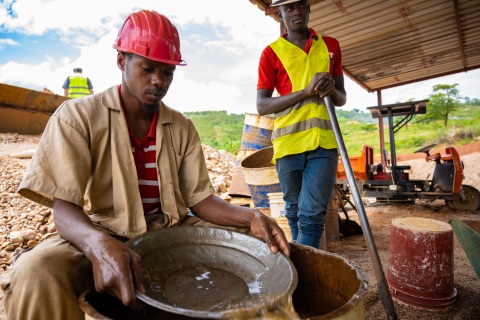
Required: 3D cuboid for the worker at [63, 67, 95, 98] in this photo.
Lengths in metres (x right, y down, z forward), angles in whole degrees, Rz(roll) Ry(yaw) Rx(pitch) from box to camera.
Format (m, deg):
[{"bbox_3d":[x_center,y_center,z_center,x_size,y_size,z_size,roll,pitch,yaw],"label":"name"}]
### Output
[{"bbox_3d":[-2.746,-0.723,5.539,0.520,1.720,0.320,-3,3,-27],"label":"worker"}]

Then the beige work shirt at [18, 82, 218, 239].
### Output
[{"bbox_3d":[-0.395,-0.005,1.135,0.610,0.560,0.380,-4,12,-34],"label":"beige work shirt"}]

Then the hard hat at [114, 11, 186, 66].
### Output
[{"bbox_3d":[-0.287,-0.419,1.072,0.277,0.155,0.220,23,16,32],"label":"hard hat"}]

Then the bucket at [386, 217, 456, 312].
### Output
[{"bbox_3d":[0.902,0.500,1.602,0.315,0.365,0.315,-1,4,0],"label":"bucket"}]

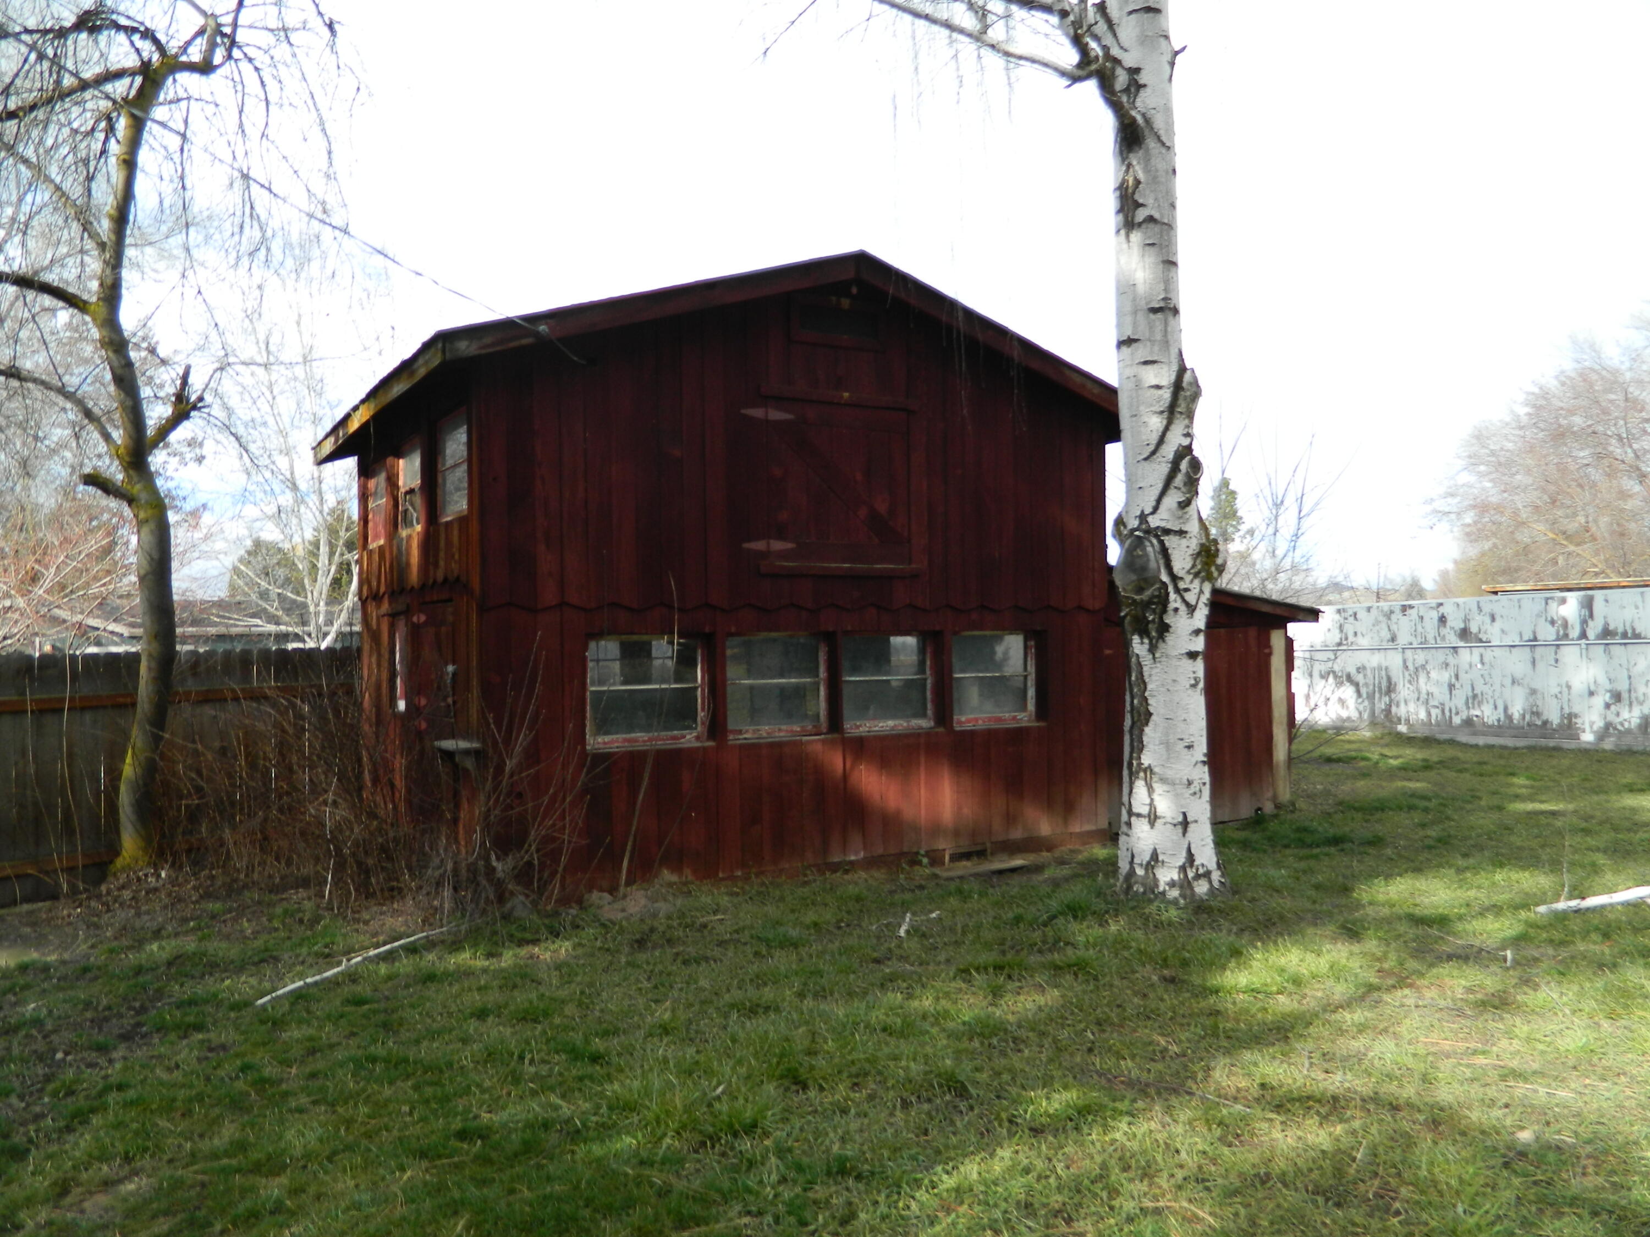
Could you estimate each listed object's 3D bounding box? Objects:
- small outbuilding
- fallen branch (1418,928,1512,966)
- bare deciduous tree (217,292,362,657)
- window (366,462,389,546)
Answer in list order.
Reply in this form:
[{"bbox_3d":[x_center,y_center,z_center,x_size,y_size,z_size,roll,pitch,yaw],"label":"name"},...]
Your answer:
[{"bbox_3d":[-0.018,-0.387,11.200,8.181,4.399,4.937,0,-1,-31],"label":"small outbuilding"},{"bbox_3d":[3.332,1.673,6.202,0.130,0.080,0.706,0,-1,-8],"label":"fallen branch"},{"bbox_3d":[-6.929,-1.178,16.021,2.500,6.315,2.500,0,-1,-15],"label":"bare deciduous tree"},{"bbox_3d":[-3.868,-0.991,10.360,0.090,0.760,0.870,0,-1,-31],"label":"window"}]

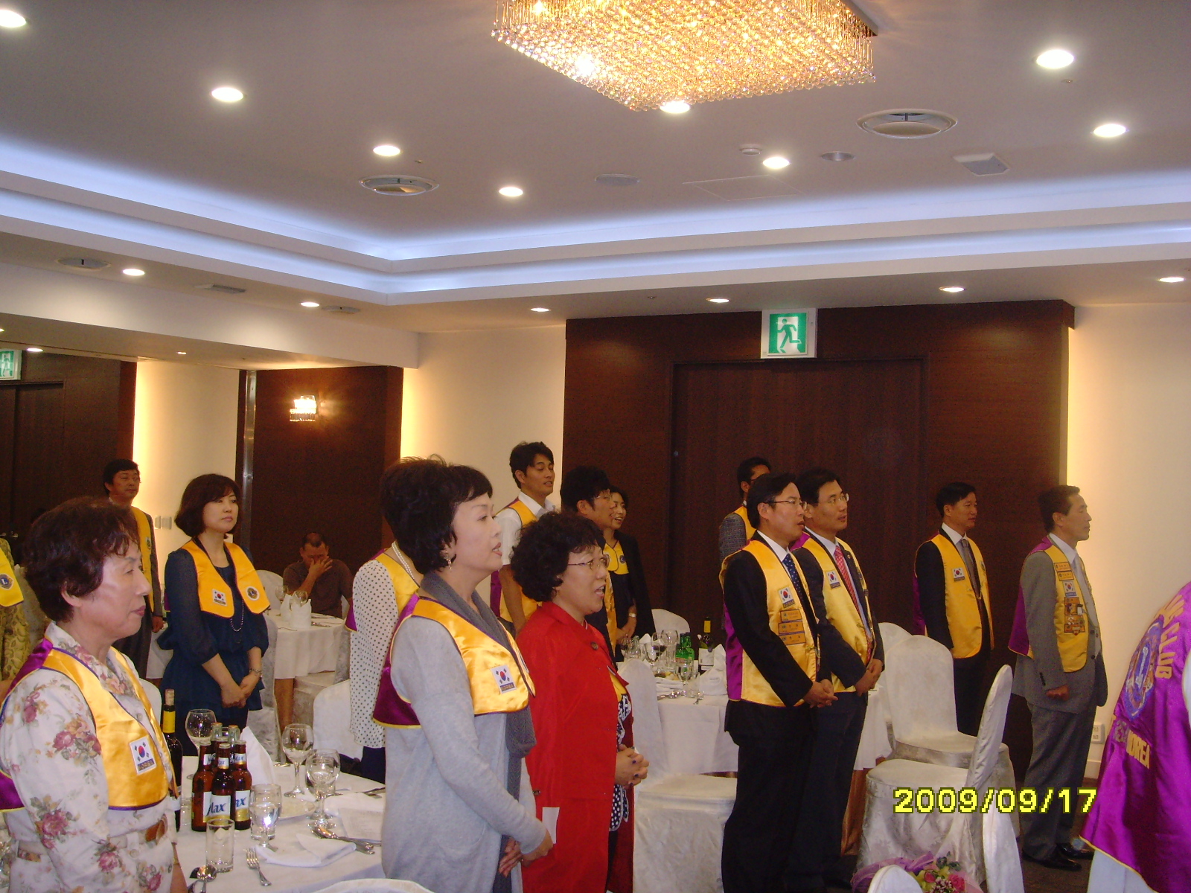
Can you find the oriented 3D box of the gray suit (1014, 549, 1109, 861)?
[{"bbox_3d":[2.120,1.151,6.120,0.380,1.420,0.510,1,-2,36],"label":"gray suit"}]

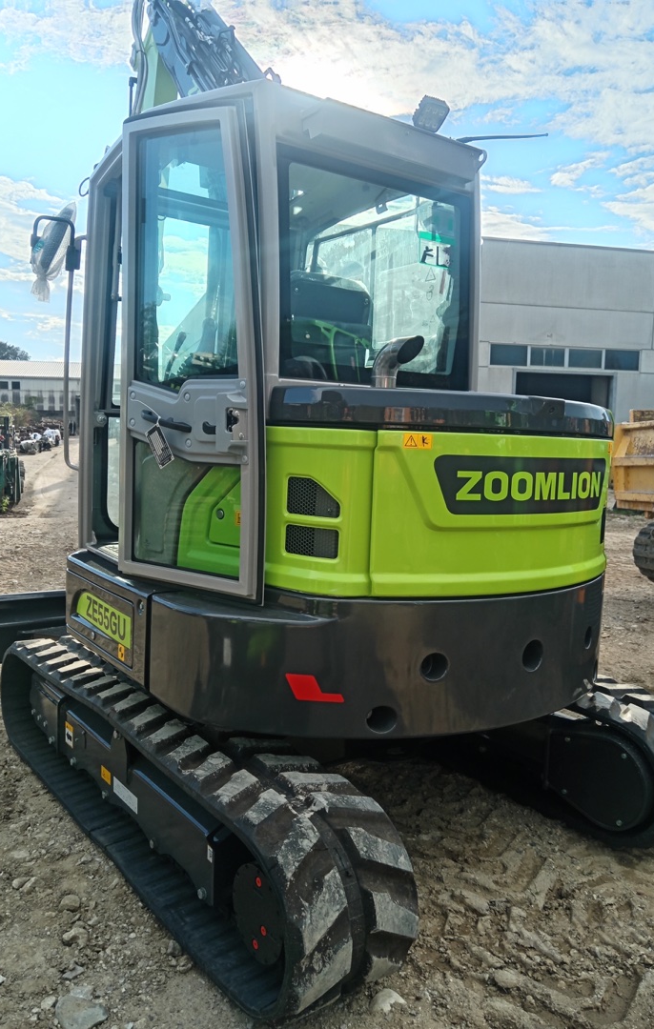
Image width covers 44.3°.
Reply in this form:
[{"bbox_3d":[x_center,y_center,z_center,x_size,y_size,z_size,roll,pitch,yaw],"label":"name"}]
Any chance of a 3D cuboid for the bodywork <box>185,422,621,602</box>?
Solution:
[{"bbox_3d":[0.421,-0.050,2.770,1.760,0.500,0.820,-3,8,-36],"label":"bodywork"}]

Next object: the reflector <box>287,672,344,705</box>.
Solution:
[{"bbox_3d":[-0.034,0.495,2.284,0.166,0.081,0.010,2,7,1],"label":"reflector"}]

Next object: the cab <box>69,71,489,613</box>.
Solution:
[{"bbox_3d":[-0.257,-0.598,3.103,1.130,1.560,1.180,-3,8,-36],"label":"cab"}]

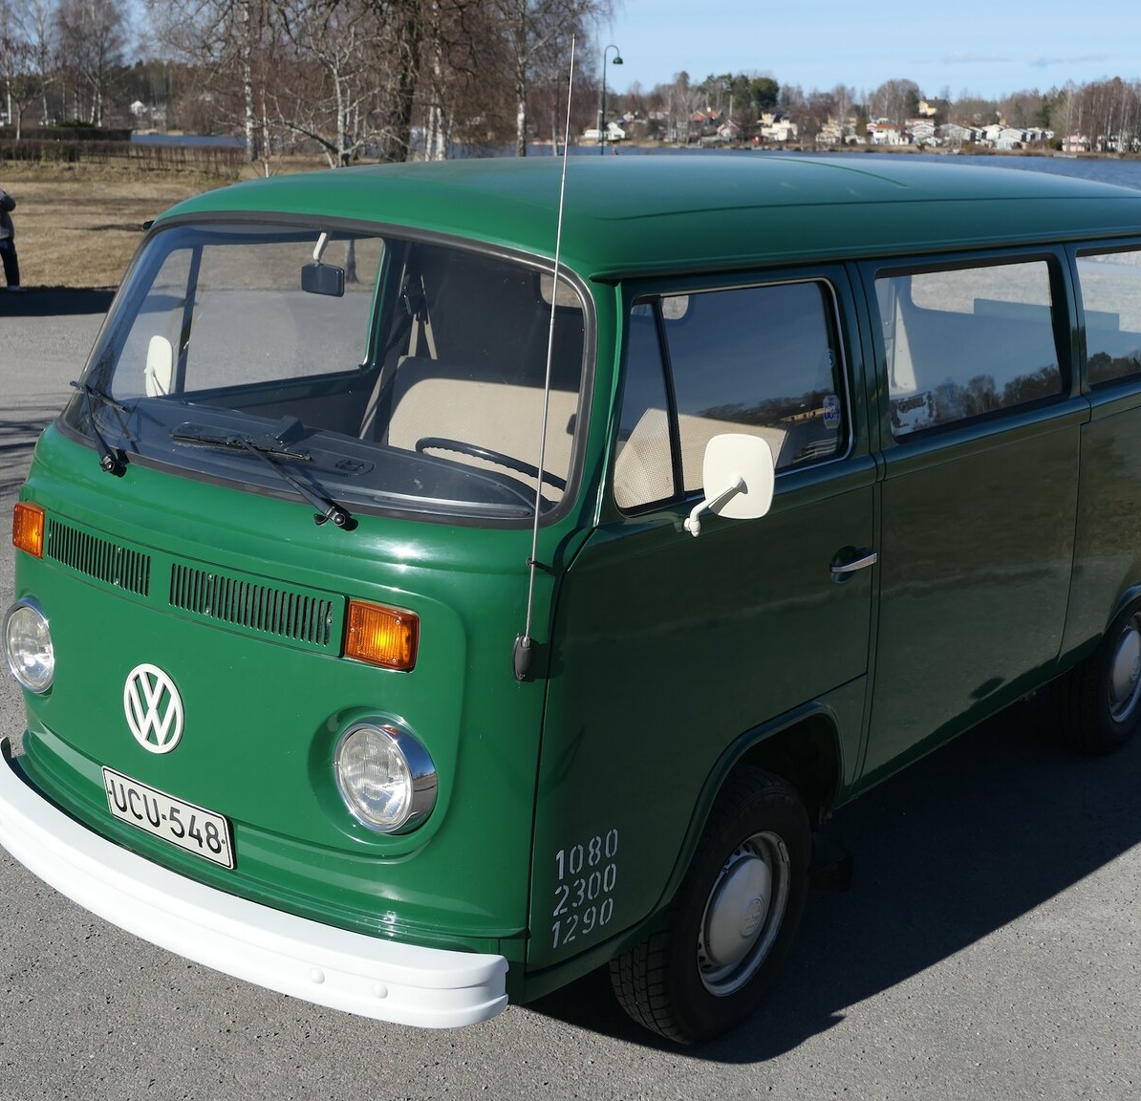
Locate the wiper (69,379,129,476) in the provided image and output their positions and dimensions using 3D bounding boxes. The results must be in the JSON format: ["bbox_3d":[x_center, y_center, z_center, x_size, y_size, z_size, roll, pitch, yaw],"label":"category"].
[{"bbox_3d":[-1.095,-0.293,3.657,0.043,0.162,0.479,20,1,-37],"label":"wiper"}]

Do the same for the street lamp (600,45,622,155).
[{"bbox_3d":[1.451,-14.892,55.671,0.740,5.017,0.360,-5,16,-24],"label":"street lamp"}]

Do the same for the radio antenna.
[{"bbox_3d":[-0.039,-0.343,2.860,0.030,1.159,0.040,5,0,39],"label":"radio antenna"}]

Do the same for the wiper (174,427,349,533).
[{"bbox_3d":[-0.628,-0.158,3.181,0.558,0.139,0.049,12,-7,34],"label":"wiper"}]

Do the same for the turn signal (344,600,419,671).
[{"bbox_3d":[-0.332,0.149,2.904,0.157,0.107,0.045,10,16,29],"label":"turn signal"}]

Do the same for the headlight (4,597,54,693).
[{"bbox_3d":[-1.204,0.214,3.647,0.200,0.200,0.095,13,18,38],"label":"headlight"}]

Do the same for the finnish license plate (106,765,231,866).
[{"bbox_3d":[-0.828,0.551,3.308,0.415,0.116,0.015,13,21,38],"label":"finnish license plate"}]

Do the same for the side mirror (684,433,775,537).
[{"bbox_3d":[0.294,-0.122,2.981,0.180,0.210,0.105,9,16,28],"label":"side mirror"}]

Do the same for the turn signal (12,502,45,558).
[{"bbox_3d":[-1.196,-0.048,3.584,0.045,0.107,0.157,-11,19,-40],"label":"turn signal"}]

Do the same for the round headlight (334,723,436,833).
[{"bbox_3d":[-0.344,0.410,2.969,0.200,0.200,0.095,13,18,38],"label":"round headlight"}]

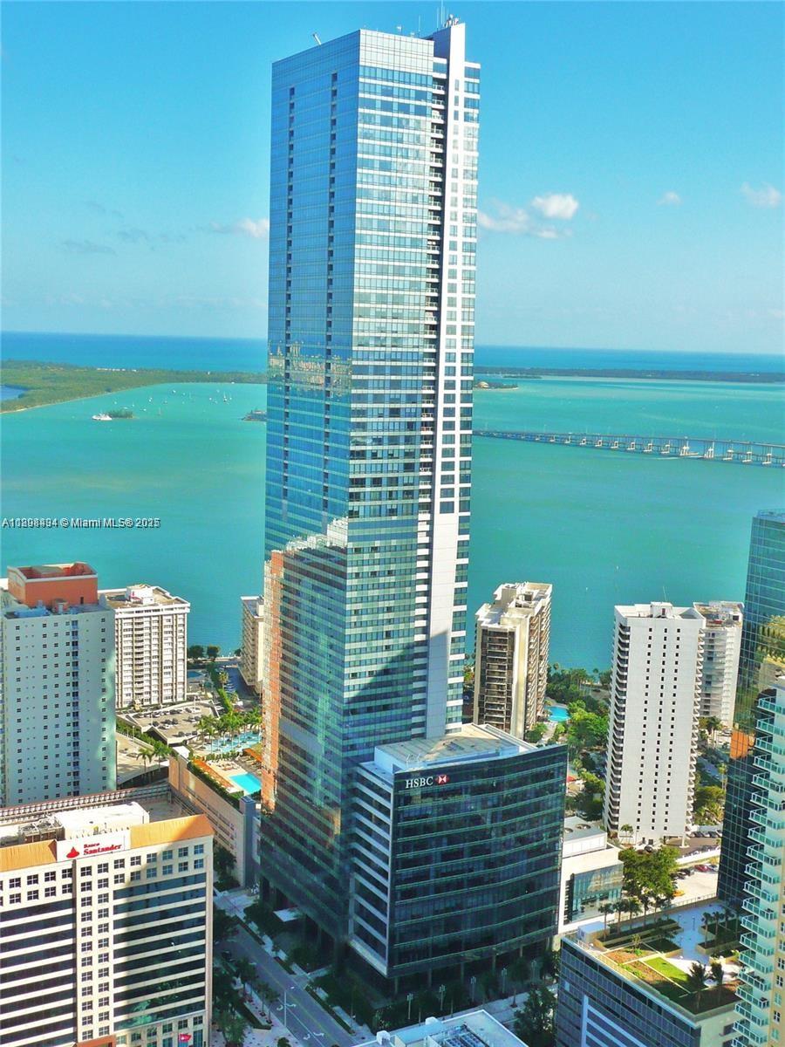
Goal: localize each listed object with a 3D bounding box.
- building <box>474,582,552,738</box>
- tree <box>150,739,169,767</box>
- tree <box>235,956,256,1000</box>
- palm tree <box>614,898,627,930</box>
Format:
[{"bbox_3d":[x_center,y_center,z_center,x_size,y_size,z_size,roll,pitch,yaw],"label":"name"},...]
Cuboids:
[{"bbox_3d":[51.710,58.385,557.903,21.800,57.500,56.000,4,9,15],"label":"building"},{"bbox_3d":[-86.220,86.240,482.260,7.130,12.760,7.130,-3,10,-31],"label":"tree"},{"bbox_3d":[-36.160,112.020,319.890,5.380,11.210,5.380,2,8,0],"label":"tree"},{"bbox_3d":[51.951,89.841,296.574,3.389,8.200,3.389,2,8,0],"label":"palm tree"}]

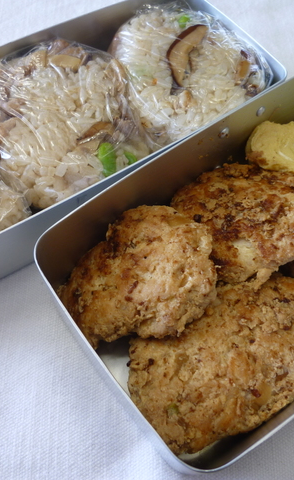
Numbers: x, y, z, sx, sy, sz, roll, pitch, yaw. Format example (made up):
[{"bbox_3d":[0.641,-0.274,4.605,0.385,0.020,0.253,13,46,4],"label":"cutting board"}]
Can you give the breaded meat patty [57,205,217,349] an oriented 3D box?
[{"bbox_3d":[-0.004,0.017,0.186,0.059,0.022,0.052,-39,66,-7],"label":"breaded meat patty"}]

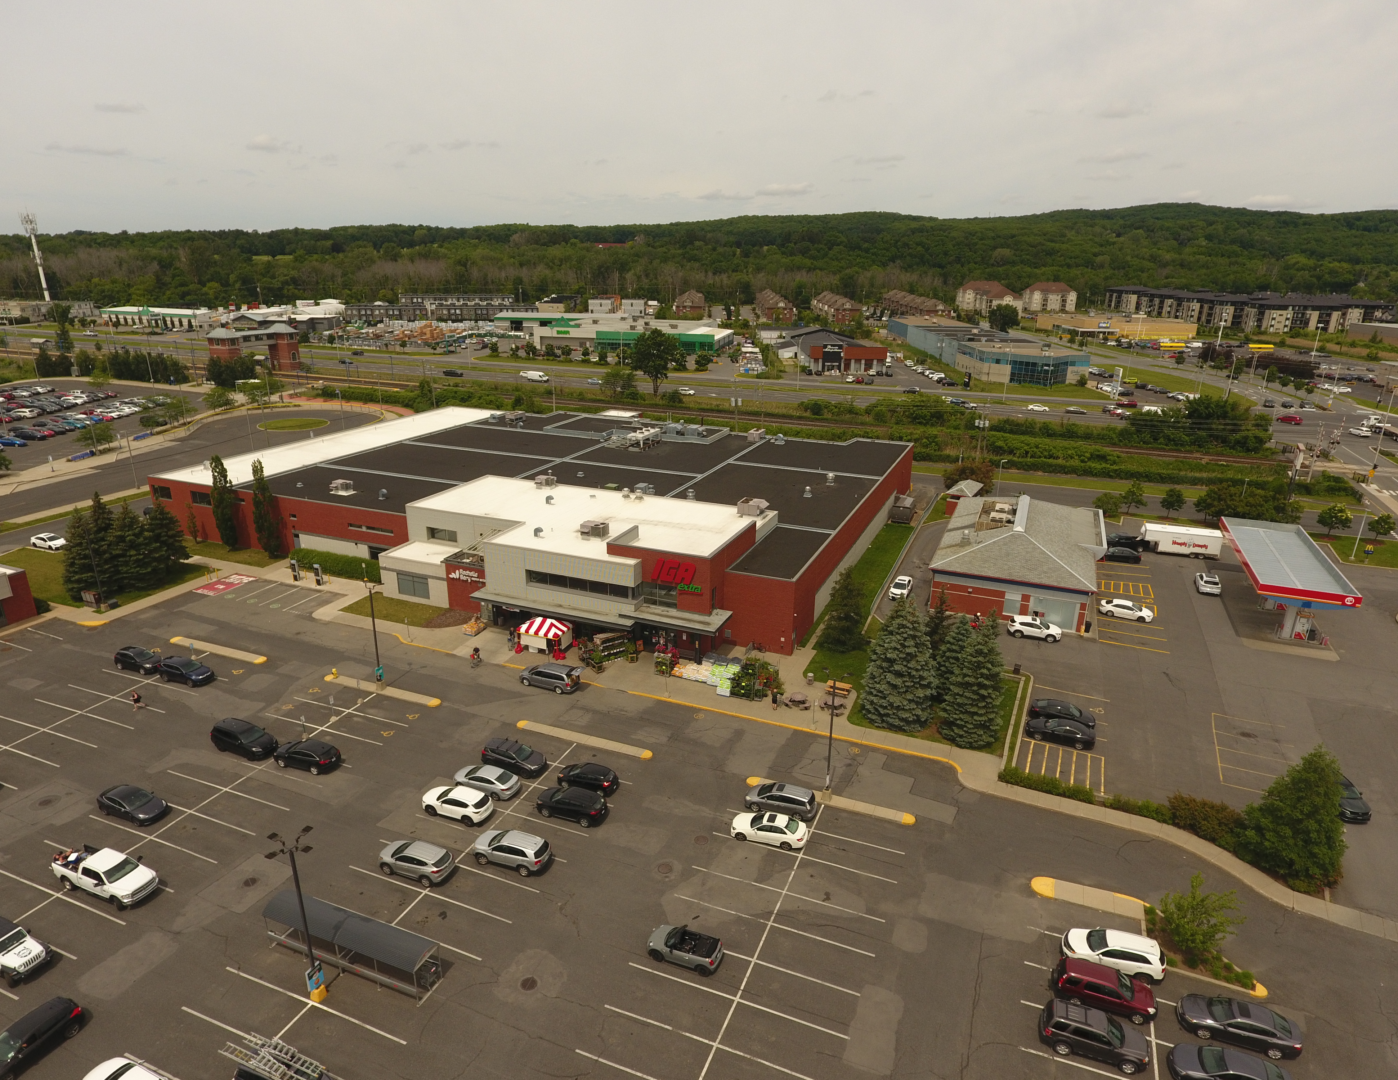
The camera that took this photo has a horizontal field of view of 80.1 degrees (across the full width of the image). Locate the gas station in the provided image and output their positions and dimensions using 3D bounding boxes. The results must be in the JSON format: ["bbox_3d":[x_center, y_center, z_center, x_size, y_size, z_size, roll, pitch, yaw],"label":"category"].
[{"bbox_3d":[56.305,3.896,81.116,7.102,5.730,21.414,7,20,22],"label":"gas station"}]

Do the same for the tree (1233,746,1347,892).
[{"bbox_3d":[34.287,15.237,47.404,5.300,7.900,5.300,16,24,38],"label":"tree"}]

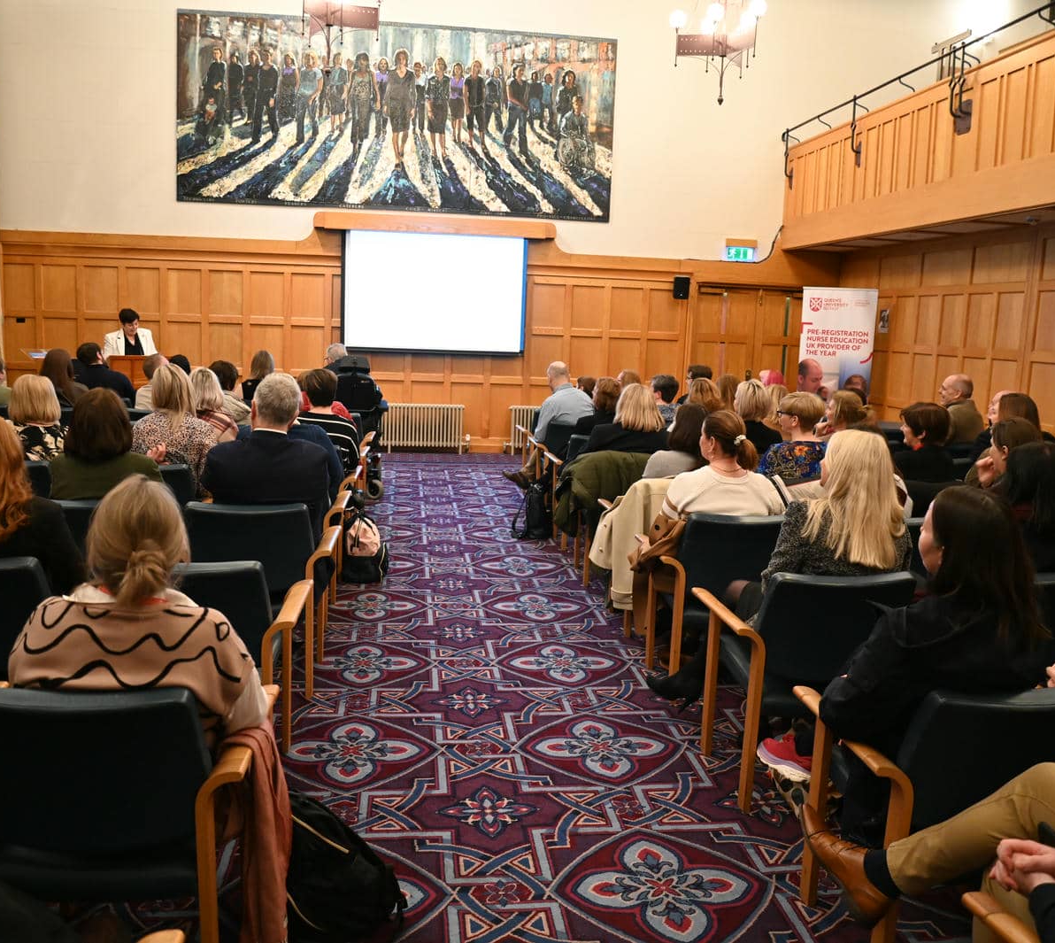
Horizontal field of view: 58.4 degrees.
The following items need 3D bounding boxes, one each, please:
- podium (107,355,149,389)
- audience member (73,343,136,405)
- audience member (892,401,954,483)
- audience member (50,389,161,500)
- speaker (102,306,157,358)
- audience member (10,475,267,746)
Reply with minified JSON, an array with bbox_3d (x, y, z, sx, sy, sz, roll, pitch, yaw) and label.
[{"bbox_3d":[-3.745,-0.561,9.261,0.640,1.105,0.500,-1,9,-17],"label":"podium"},{"bbox_3d":[-3.613,-0.482,8.239,0.530,1.280,0.820,1,9,-4],"label":"audience member"},{"bbox_3d":[2.007,0.209,5.316,0.480,1.256,0.800,-1,10,-21],"label":"audience member"},{"bbox_3d":[-1.726,0.260,4.075,0.490,1.266,0.800,1,9,-7],"label":"audience member"},{"bbox_3d":[-3.897,-0.799,9.231,0.520,1.620,0.380,-2,10,-27],"label":"speaker"},{"bbox_3d":[-0.910,0.576,2.353,0.580,1.220,0.820,1,9,-7],"label":"audience member"}]

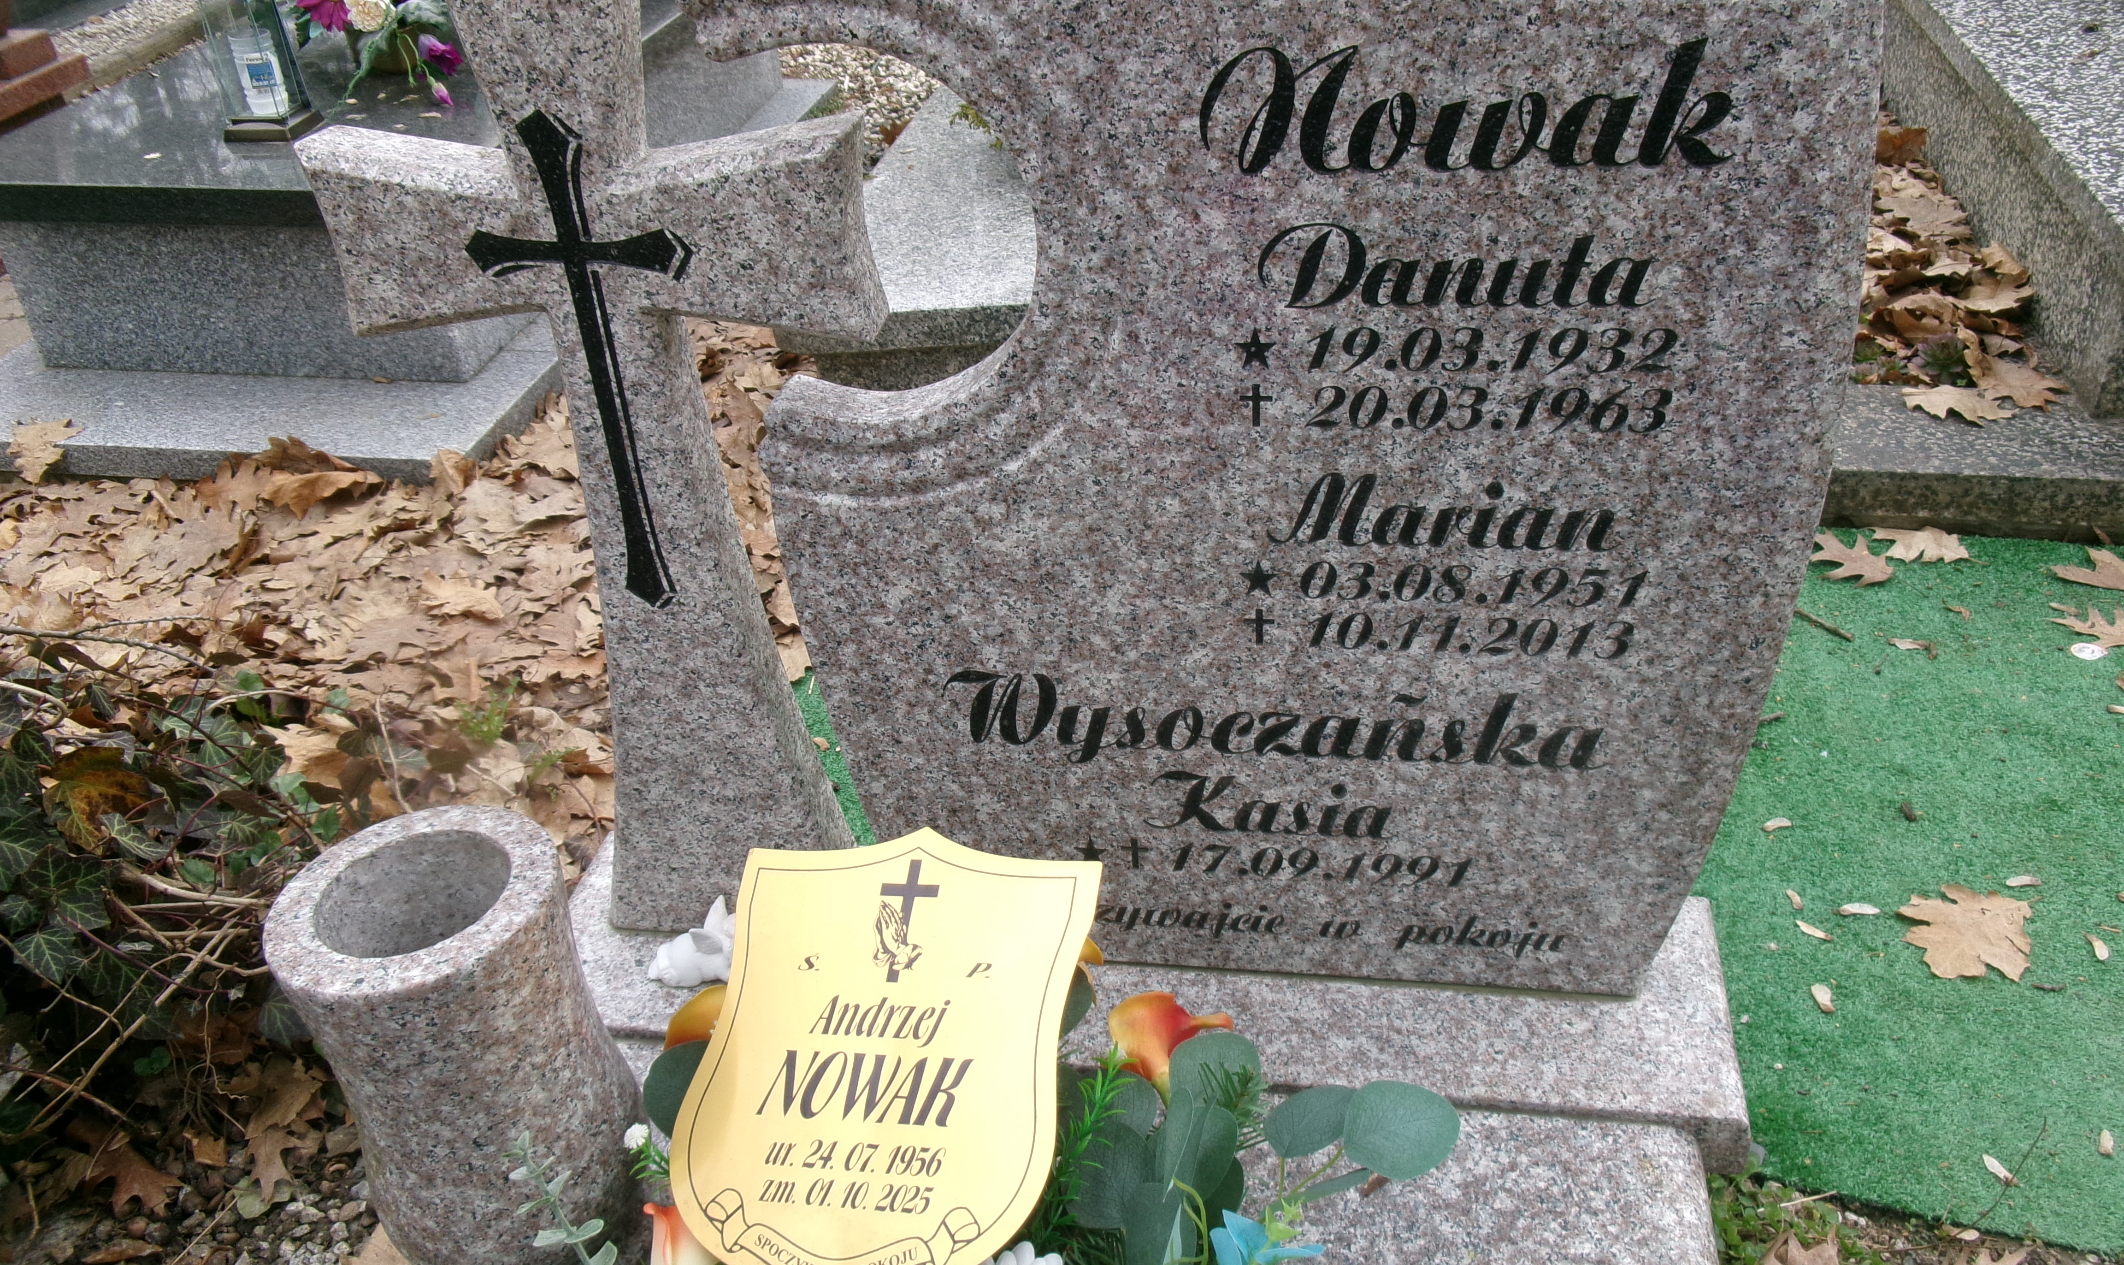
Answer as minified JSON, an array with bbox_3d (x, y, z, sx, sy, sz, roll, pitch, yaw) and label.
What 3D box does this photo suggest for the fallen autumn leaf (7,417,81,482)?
[{"bbox_3d":[-1.641,-0.290,2.768,0.114,0.030,0.106,3,77,11],"label":"fallen autumn leaf"}]

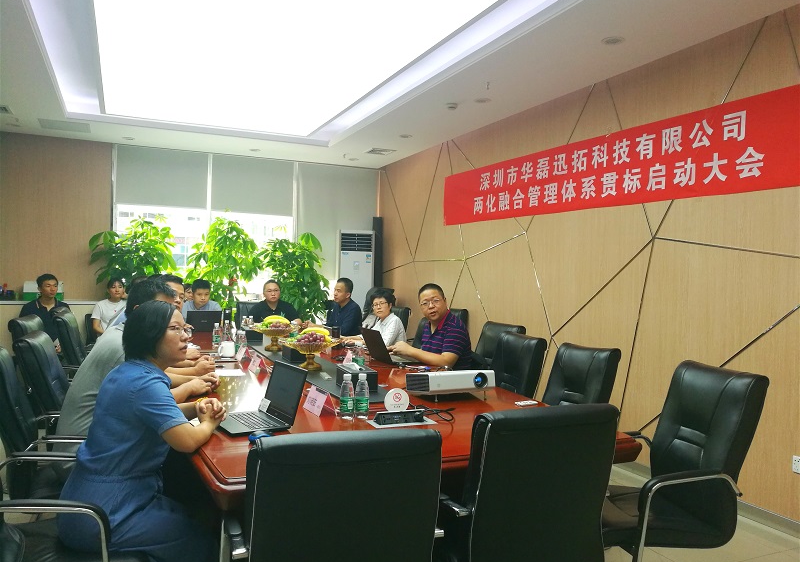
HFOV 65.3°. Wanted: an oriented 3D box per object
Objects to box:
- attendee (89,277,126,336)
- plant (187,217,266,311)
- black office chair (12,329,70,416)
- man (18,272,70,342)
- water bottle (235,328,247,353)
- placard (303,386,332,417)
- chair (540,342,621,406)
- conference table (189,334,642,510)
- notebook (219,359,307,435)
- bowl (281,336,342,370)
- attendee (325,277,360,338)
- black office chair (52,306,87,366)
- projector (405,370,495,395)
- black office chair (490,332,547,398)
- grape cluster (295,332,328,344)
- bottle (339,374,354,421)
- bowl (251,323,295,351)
[{"bbox_3d":[-2.957,0.567,6.372,0.500,1.186,0.750,1,1,-24],"label":"attendee"},{"bbox_3d":[-2.013,0.212,7.153,0.900,1.924,0.900,1,1,-24],"label":"plant"},{"bbox_3d":[-1.617,0.768,3.264,0.620,0.955,0.580,1,1,-20],"label":"black office chair"},{"bbox_3d":[-3.520,0.608,6.280,0.520,1.330,0.750,0,1,-42],"label":"man"},{"bbox_3d":[-1.113,0.442,4.370,0.062,0.193,0.062,1,1,-24],"label":"water bottle"},{"bbox_3d":[-0.337,0.498,2.615,0.072,0.096,0.200,1,1,-28],"label":"placard"},{"bbox_3d":[0.814,0.872,3.275,0.660,1.030,0.580,0,1,-32],"label":"chair"},{"bbox_3d":[-0.822,0.920,4.425,1.720,0.750,5.070,1,1,-24],"label":"conference table"},{"bbox_3d":[-0.638,0.513,2.762,0.330,0.250,0.350,0,1,-31],"label":"notebook"},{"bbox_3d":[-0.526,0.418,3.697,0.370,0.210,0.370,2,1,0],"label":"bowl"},{"bbox_3d":[-0.714,0.631,6.527,0.780,1.300,0.550,1,1,-30],"label":"attendee"},{"bbox_3d":[-2.657,0.783,5.537,0.660,1.030,0.580,0,1,-17],"label":"black office chair"},{"bbox_3d":[0.243,0.481,3.000,0.355,0.095,0.250,1,-2,-24],"label":"projector"},{"bbox_3d":[0.503,0.832,3.744,0.620,1.000,0.570,1,1,-24],"label":"black office chair"},{"bbox_3d":[-0.550,0.354,3.880,0.190,0.090,0.140,1,1,-24],"label":"grape cluster"},{"bbox_3d":[-0.248,0.531,2.909,0.065,0.220,0.065,1,1,0],"label":"bottle"},{"bbox_3d":[-0.969,0.448,4.820,0.350,0.180,0.350,1,0,0],"label":"bowl"}]

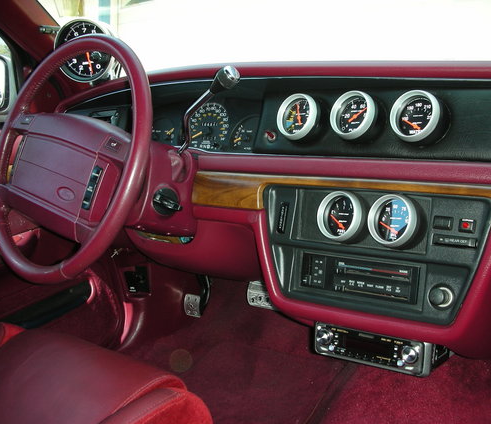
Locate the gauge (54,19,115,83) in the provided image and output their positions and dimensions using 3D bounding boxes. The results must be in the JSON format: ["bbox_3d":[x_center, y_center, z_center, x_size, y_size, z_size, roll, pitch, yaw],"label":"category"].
[{"bbox_3d":[-0.327,-0.341,1.222,0.128,0.128,0.085,3,13,11],"label":"gauge"}]

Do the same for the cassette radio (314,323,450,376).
[{"bbox_3d":[0.232,0.208,0.932,0.180,0.053,0.160,4,2,37],"label":"cassette radio"}]

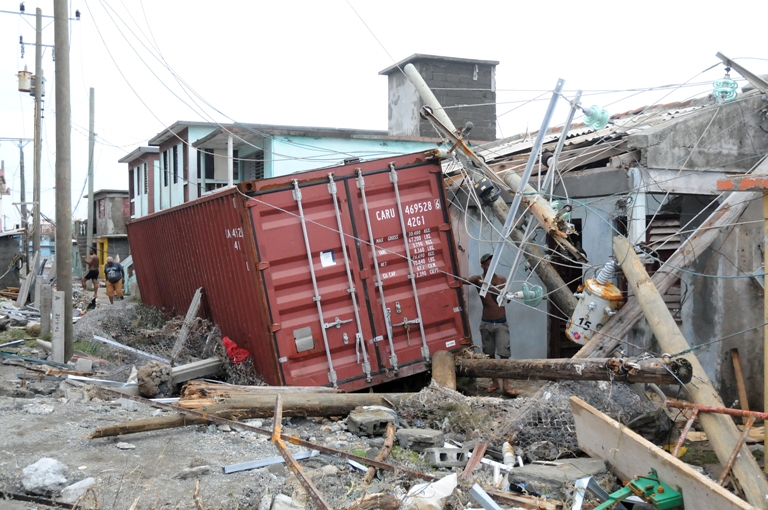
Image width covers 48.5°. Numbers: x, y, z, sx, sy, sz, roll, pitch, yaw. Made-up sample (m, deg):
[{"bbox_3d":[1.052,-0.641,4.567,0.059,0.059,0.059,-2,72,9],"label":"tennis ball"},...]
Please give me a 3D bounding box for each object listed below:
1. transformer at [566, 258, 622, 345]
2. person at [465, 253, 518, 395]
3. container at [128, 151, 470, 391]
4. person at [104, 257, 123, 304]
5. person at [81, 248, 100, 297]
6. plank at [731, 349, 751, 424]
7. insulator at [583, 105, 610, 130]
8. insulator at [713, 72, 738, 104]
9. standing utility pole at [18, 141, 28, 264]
[{"bbox_3d":[2.248,0.496,9.100,0.500,0.960,0.540,33,28,26],"label":"transformer"},{"bbox_3d":[1.337,0.858,10.600,0.640,1.740,0.420,0,1,5],"label":"person"},{"bbox_3d":[-2.561,0.231,15.536,2.440,2.590,12.190,-12,5,-22],"label":"container"},{"bbox_3d":[-9.108,0.872,28.800,0.660,1.600,0.480,0,1,-12],"label":"person"},{"bbox_3d":[-9.977,0.596,29.000,0.580,1.740,0.500,0,1,9],"label":"person"},{"bbox_3d":[3.796,1.415,9.100,0.085,0.840,0.040,-12,-8,17],"label":"plank"},{"bbox_3d":[2.269,-1.468,9.100,0.360,0.255,0.255,16,-7,-26],"label":"insulator"},{"bbox_3d":[3.567,-1.732,8.900,0.255,0.360,0.255,17,-15,0],"label":"insulator"},{"bbox_3d":[-20.311,-2.394,48.000,0.270,8.400,0.270,-2,1,-30],"label":"standing utility pole"}]

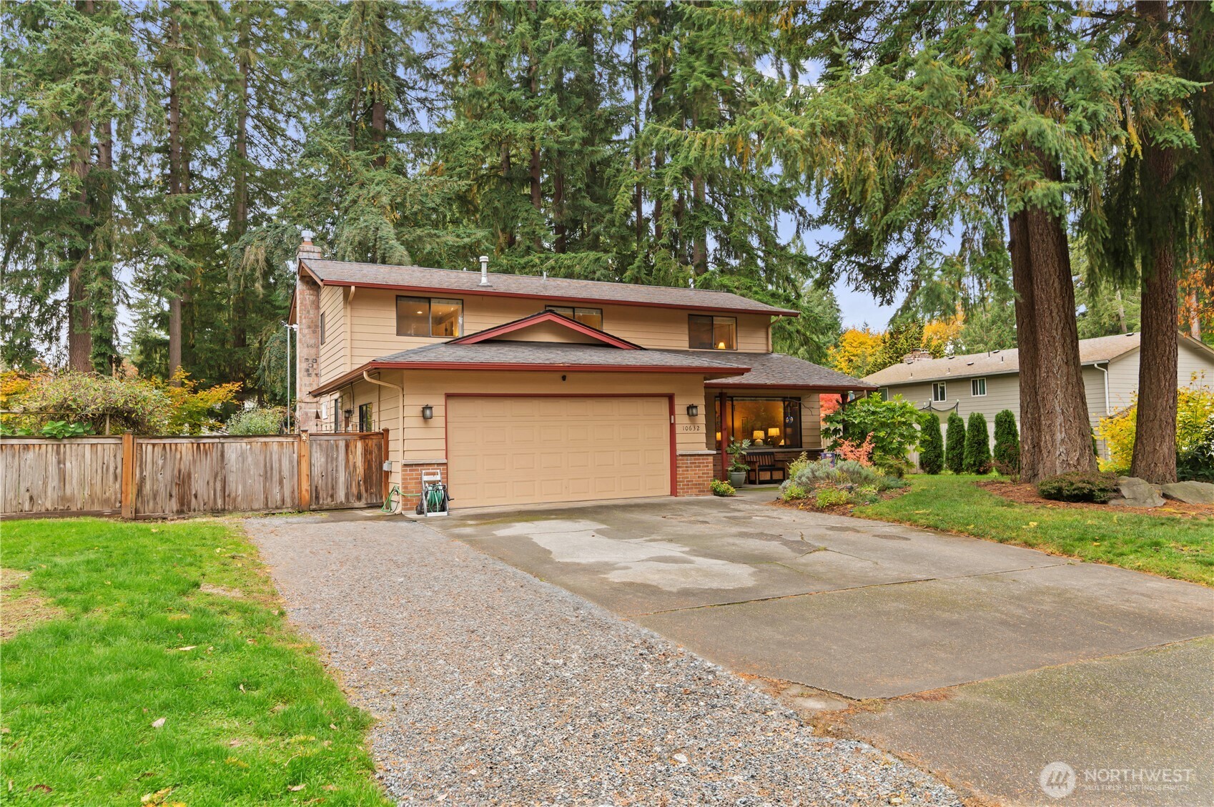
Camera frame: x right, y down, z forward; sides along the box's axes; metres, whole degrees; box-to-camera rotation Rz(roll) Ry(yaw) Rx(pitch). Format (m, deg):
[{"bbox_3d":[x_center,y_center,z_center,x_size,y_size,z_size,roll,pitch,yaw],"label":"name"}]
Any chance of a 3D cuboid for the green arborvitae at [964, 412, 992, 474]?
[{"bbox_3d":[11.904,1.255,27.000,0.860,1.960,0.860,0,-3,-26],"label":"green arborvitae"}]

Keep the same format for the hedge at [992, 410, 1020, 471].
[{"bbox_3d":[12.611,1.201,26.600,0.860,2.000,0.860,0,-3,-26],"label":"hedge"}]

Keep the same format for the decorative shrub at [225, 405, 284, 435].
[{"bbox_3d":[-8.738,1.211,21.000,1.500,2.250,1.500,0,-3,-26],"label":"decorative shrub"}]

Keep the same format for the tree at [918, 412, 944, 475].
[{"bbox_3d":[10.245,1.287,26.600,0.720,1.980,0.720,-2,-3,21],"label":"tree"}]

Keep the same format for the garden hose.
[{"bbox_3d":[-3.830,1.745,15.600,0.650,0.500,0.500,0,-3,-26],"label":"garden hose"}]

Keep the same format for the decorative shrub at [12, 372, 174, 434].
[{"bbox_3d":[-11.424,0.784,18.700,3.200,2.980,2.400,0,-3,-26],"label":"decorative shrub"}]

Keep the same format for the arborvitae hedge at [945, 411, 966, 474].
[{"bbox_3d":[11.023,1.272,26.600,0.640,1.960,0.640,-2,-3,22],"label":"arborvitae hedge"}]

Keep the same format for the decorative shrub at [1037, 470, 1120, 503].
[{"bbox_3d":[9.132,1.575,16.300,1.500,0.620,1.350,0,-3,-26],"label":"decorative shrub"}]

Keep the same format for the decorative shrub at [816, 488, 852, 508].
[{"bbox_3d":[4.010,1.670,14.900,0.580,0.340,0.520,-2,-3,15],"label":"decorative shrub"}]

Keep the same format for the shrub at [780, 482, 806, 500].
[{"bbox_3d":[3.629,1.726,16.400,0.500,0.330,0.460,-2,-3,12],"label":"shrub"}]

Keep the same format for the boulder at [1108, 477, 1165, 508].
[{"bbox_3d":[9.049,1.513,14.400,0.820,0.490,0.700,-3,-3,32],"label":"boulder"}]

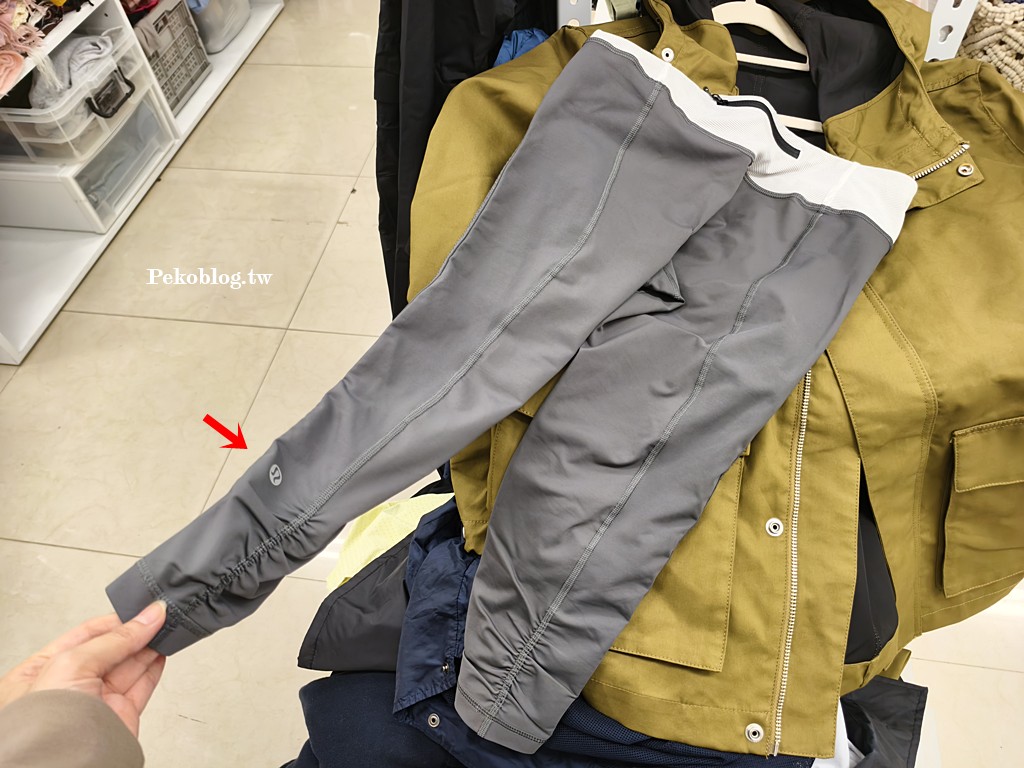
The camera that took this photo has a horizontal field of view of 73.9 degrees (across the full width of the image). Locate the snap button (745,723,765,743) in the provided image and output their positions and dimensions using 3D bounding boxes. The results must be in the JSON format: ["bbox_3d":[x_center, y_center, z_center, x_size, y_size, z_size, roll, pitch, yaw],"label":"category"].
[{"bbox_3d":[0.178,0.256,0.500,0.014,0.004,0.014,-1,72,8],"label":"snap button"}]

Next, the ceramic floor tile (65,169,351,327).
[{"bbox_3d":[-0.804,-0.398,1.879,0.600,0.010,0.600,5,54,7],"label":"ceramic floor tile"}]

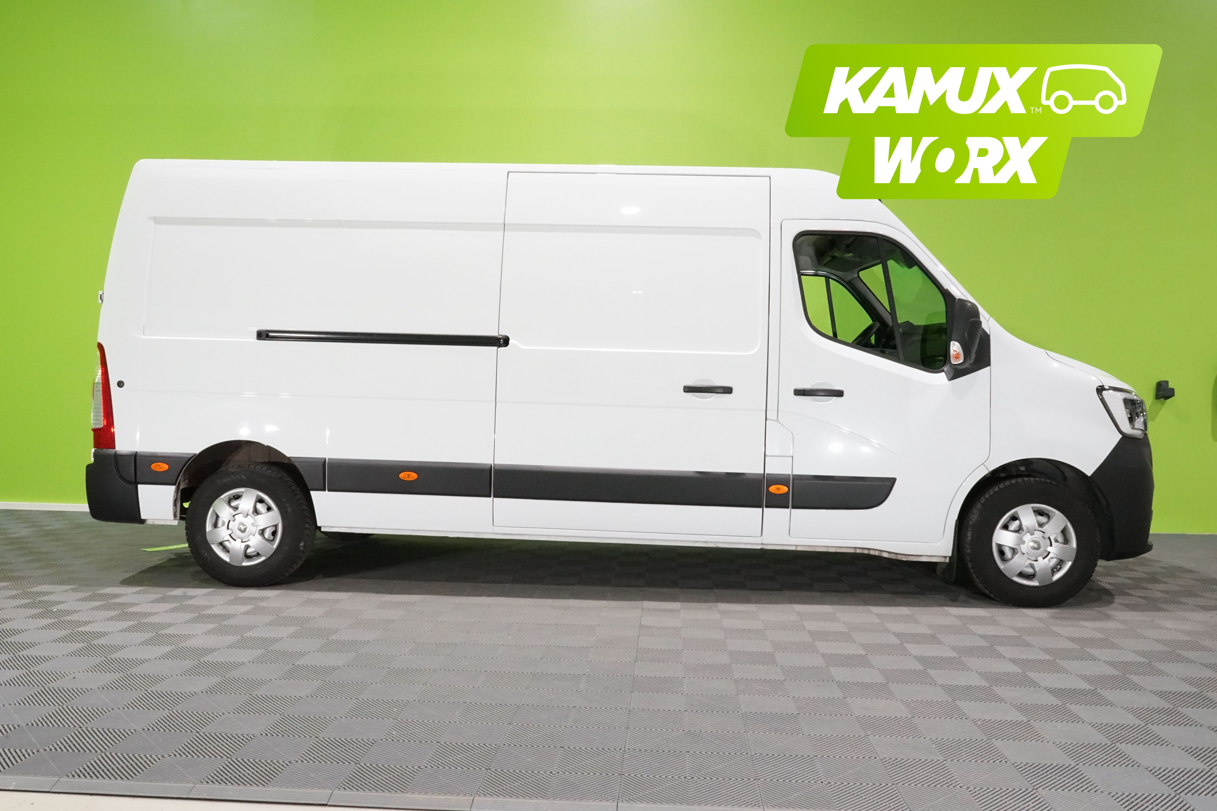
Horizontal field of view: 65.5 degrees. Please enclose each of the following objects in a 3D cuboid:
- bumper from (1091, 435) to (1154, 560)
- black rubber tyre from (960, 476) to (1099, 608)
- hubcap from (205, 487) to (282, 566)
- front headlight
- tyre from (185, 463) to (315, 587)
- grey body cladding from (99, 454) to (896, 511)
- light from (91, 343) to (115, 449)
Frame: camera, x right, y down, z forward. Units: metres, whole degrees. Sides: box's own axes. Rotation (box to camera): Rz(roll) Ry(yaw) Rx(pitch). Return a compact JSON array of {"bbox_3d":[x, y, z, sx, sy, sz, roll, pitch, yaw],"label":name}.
[{"bbox_3d":[2.909,0.487,5.967,0.600,0.670,1.990,1,1,4],"label":"bumper"},{"bbox_3d":[2.277,0.732,5.141,0.690,0.690,0.230,1,1,4],"label":"black rubber tyre"},{"bbox_3d":[-2.049,0.682,5.332,0.437,0.437,0.060,1,0,4],"label":"hubcap"},{"bbox_3d":[2.821,0.035,5.225,0.400,0.280,0.420,1,1,4],"label":"front headlight"},{"bbox_3d":[-2.044,0.680,5.416,0.690,0.690,0.225,1,0,4],"label":"tyre"},{"bbox_3d":[-0.676,0.415,5.183,4.420,0.196,0.070,2,1,4],"label":"grey body cladding"},{"bbox_3d":[-2.892,-0.052,5.444,0.190,0.610,0.150,1,1,4],"label":"light"}]

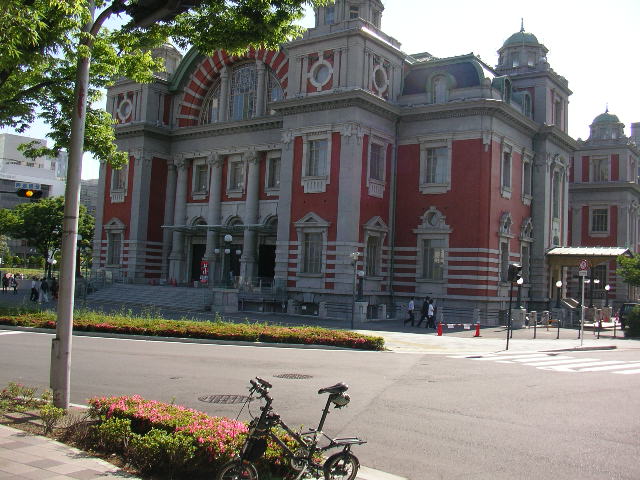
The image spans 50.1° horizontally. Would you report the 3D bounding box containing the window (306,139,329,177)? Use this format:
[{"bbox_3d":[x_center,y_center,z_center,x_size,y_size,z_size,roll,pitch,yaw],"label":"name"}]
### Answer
[{"bbox_3d":[-0.158,-5.579,46.400,1.667,2.483,0.200,0,-5,36],"label":"window"}]

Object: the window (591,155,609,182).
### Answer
[{"bbox_3d":[30.522,-7.705,74.712,1.950,2.850,0.400,0,-5,36],"label":"window"}]

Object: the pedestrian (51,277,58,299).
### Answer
[{"bbox_3d":[-19.950,3.591,51.500,0.450,1.660,0.500,0,-5,36],"label":"pedestrian"}]

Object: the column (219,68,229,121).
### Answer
[{"bbox_3d":[-7.960,-12.018,56.560,0.620,4.600,0.620,3,-4,0],"label":"column"}]

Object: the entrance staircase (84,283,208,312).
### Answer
[{"bbox_3d":[-11.161,4.105,49.492,13.900,1.350,3.600,0,-5,36],"label":"entrance staircase"}]

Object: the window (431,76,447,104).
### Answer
[{"bbox_3d":[8.407,-10.439,47.744,1.089,1.920,0.250,0,-5,36],"label":"window"}]

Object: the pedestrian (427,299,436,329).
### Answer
[{"bbox_3d":[6.234,4.104,38.059,0.520,1.630,0.480,2,-4,14],"label":"pedestrian"}]

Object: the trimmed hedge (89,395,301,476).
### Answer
[{"bbox_3d":[-1.378,2.121,7.270,2.600,0.510,0.950,0,-5,36],"label":"trimmed hedge"}]

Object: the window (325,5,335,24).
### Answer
[{"bbox_3d":[0.708,-15.609,47.387,0.850,1.450,0.250,0,-5,36],"label":"window"}]

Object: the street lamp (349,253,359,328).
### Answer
[{"bbox_3d":[1.626,2.393,32.806,0.450,3.759,0.320,3,-4,0],"label":"street lamp"}]

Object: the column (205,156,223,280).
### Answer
[{"bbox_3d":[-8.621,-1.754,55.284,1.040,10.687,1.040,3,-4,0],"label":"column"}]

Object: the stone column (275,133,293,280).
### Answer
[{"bbox_3d":[-2.267,-2.167,47.233,1.100,10.550,0.850,0,-5,36],"label":"stone column"}]

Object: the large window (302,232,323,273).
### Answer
[{"bbox_3d":[-0.471,0.812,44.477,1.550,2.637,0.300,0,-5,36],"label":"large window"}]

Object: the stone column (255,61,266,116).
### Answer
[{"bbox_3d":[-4.656,-11.876,53.857,0.660,4.469,0.660,3,-4,0],"label":"stone column"}]

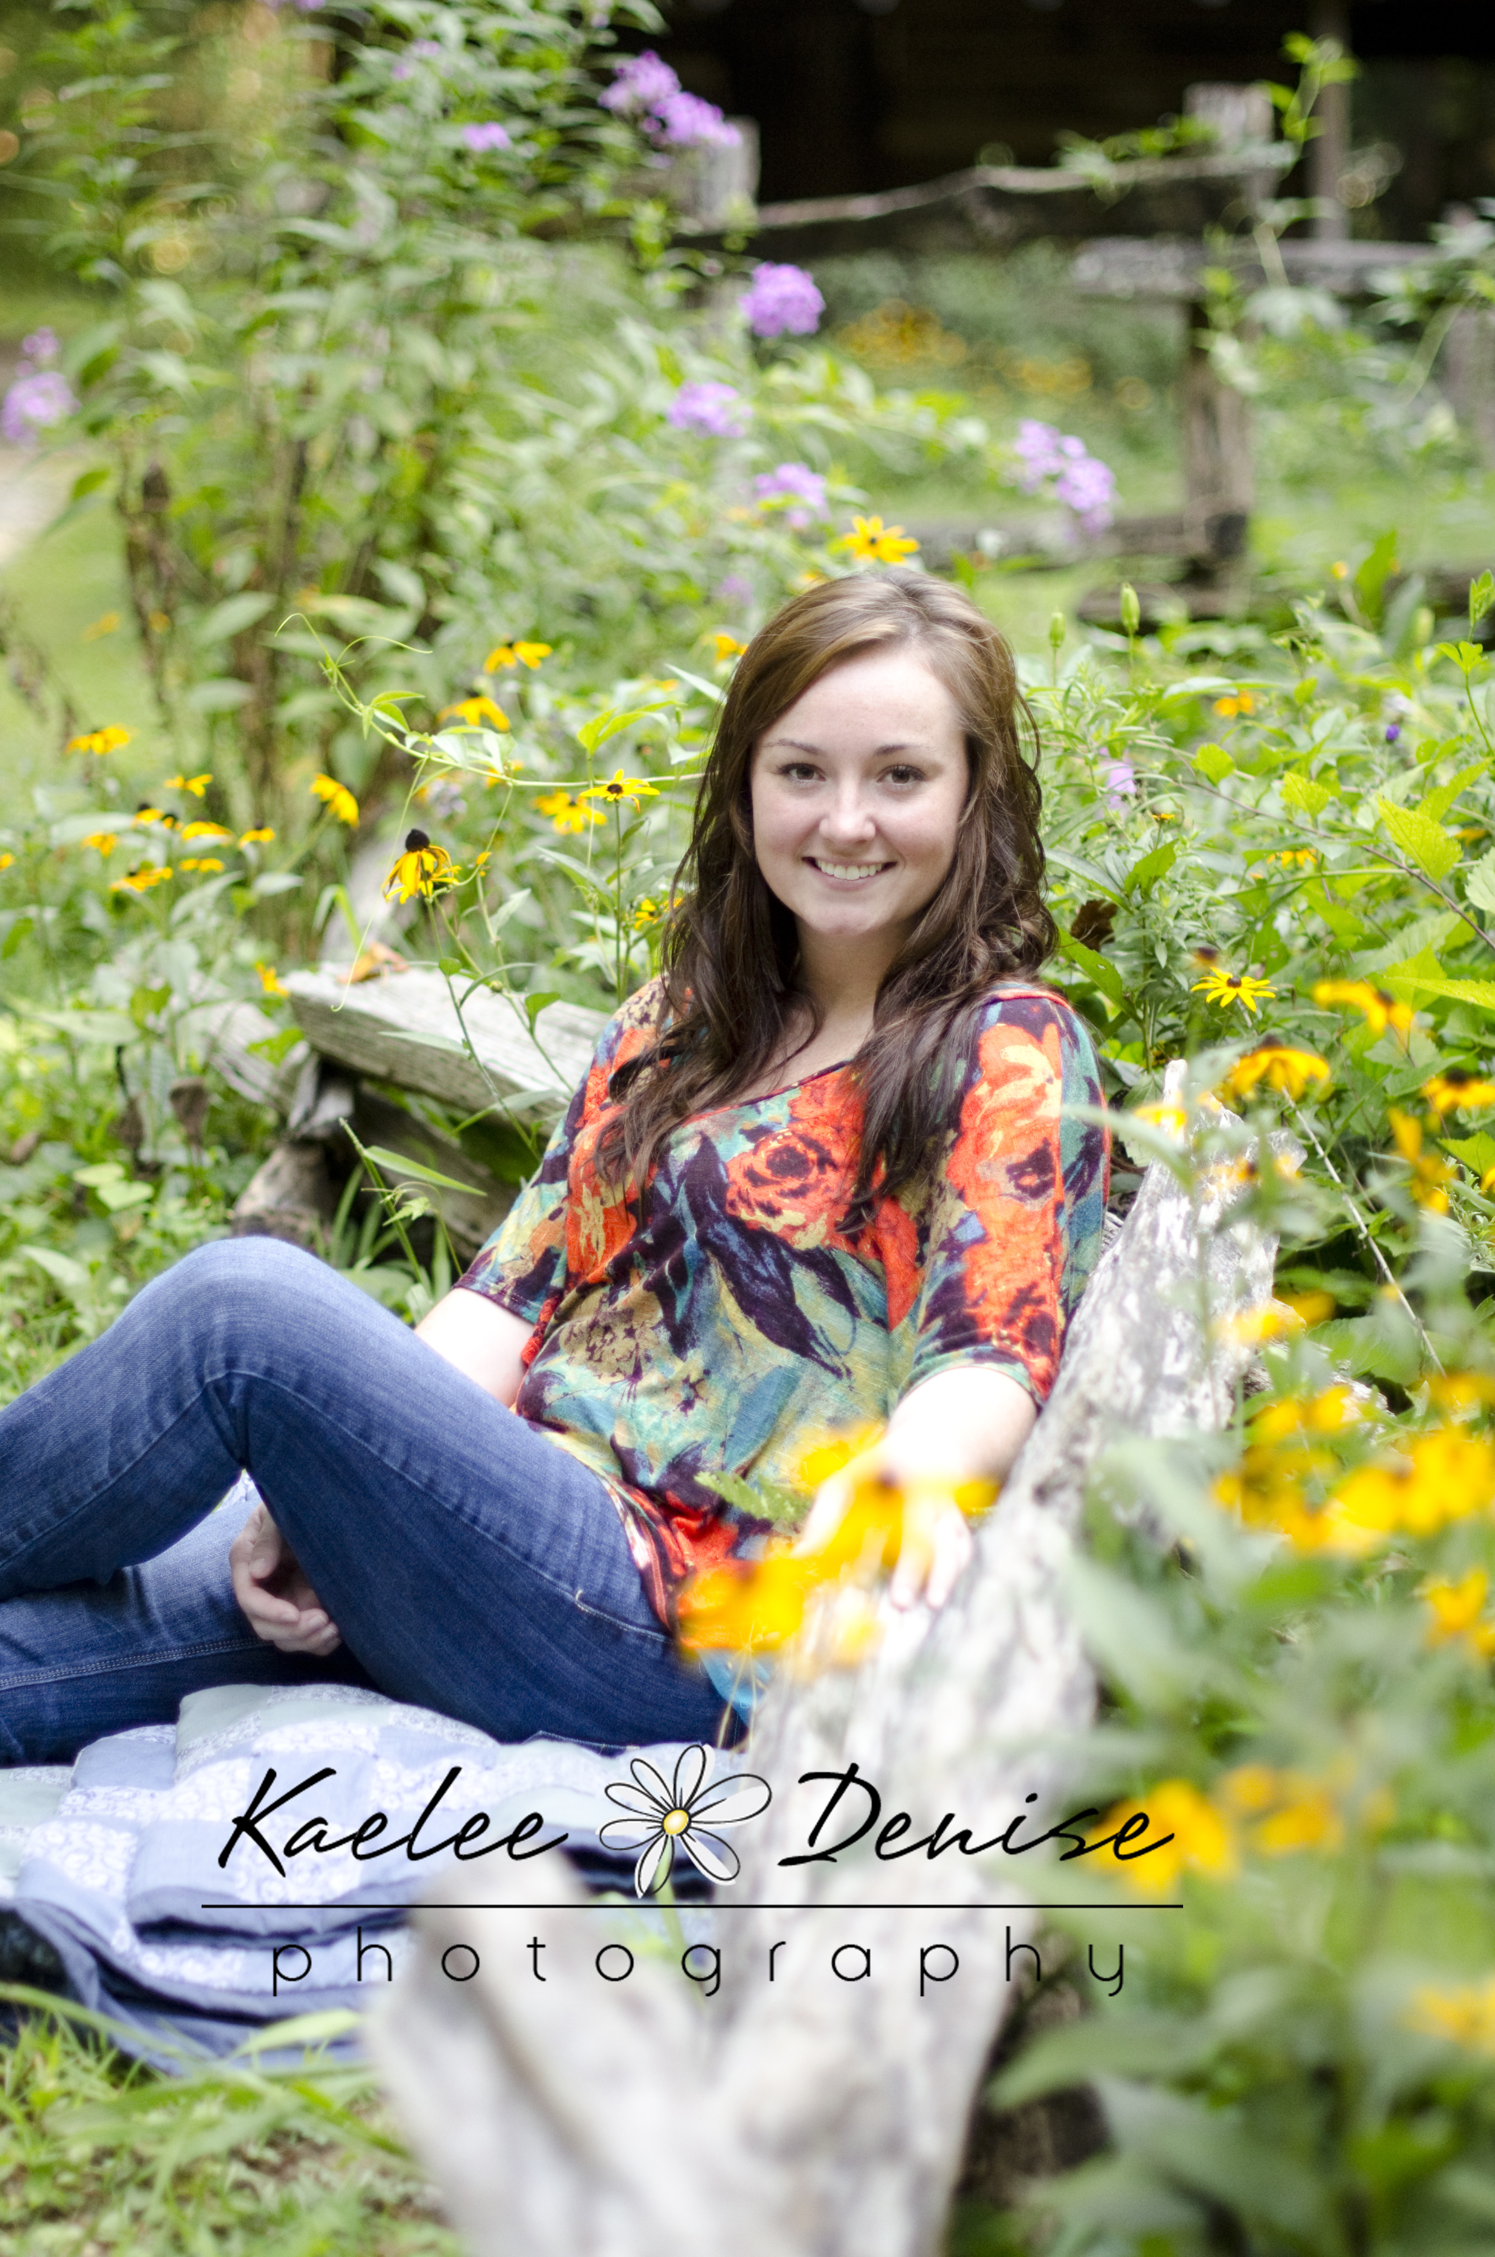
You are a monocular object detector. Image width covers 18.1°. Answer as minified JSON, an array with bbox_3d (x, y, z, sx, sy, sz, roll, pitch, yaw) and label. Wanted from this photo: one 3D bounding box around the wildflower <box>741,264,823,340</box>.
[{"bbox_3d":[0.036,-0.872,4.950,0.084,0.077,0.080,0,13,0],"label":"wildflower"}]

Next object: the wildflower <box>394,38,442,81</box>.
[{"bbox_3d":[-0.331,-1.070,4.700,0.052,0.045,0.050,-1,13,-4],"label":"wildflower"}]

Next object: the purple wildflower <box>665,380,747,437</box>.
[{"bbox_3d":[-0.043,-0.750,4.900,0.080,0.057,0.075,0,13,0],"label":"purple wildflower"}]

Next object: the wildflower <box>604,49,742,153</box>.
[{"bbox_3d":[-0.084,-1.119,5.100,0.148,0.105,0.100,0,13,0],"label":"wildflower"}]

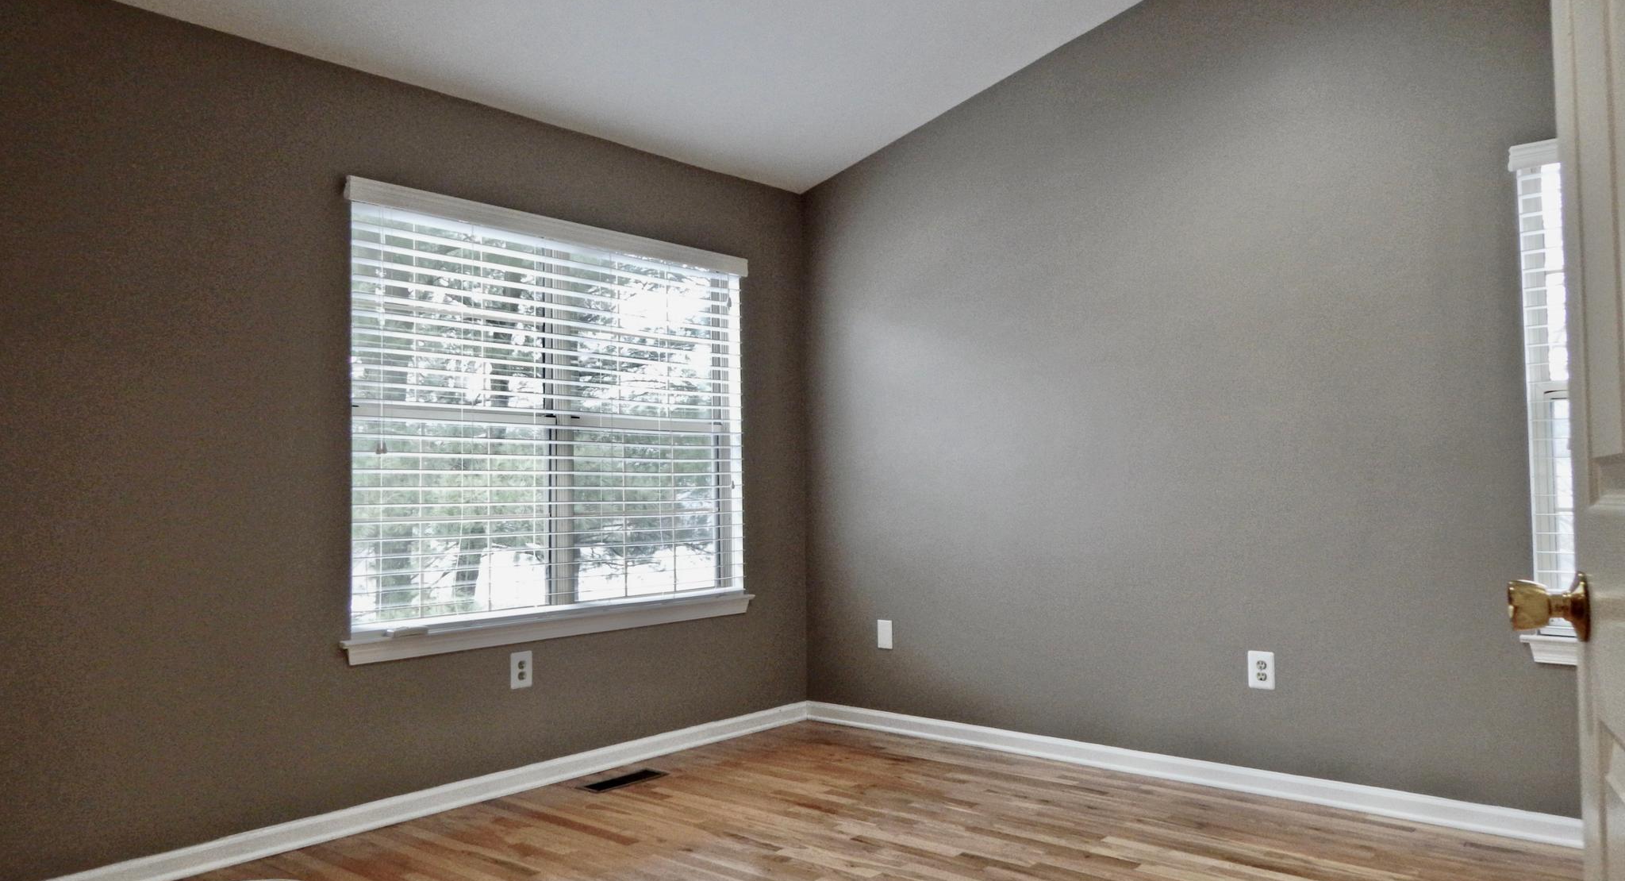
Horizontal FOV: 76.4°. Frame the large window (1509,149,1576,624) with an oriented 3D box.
[{"bbox_3d":[2.428,-0.139,2.800,0.850,1.542,0.100,-4,-4,41],"label":"large window"}]

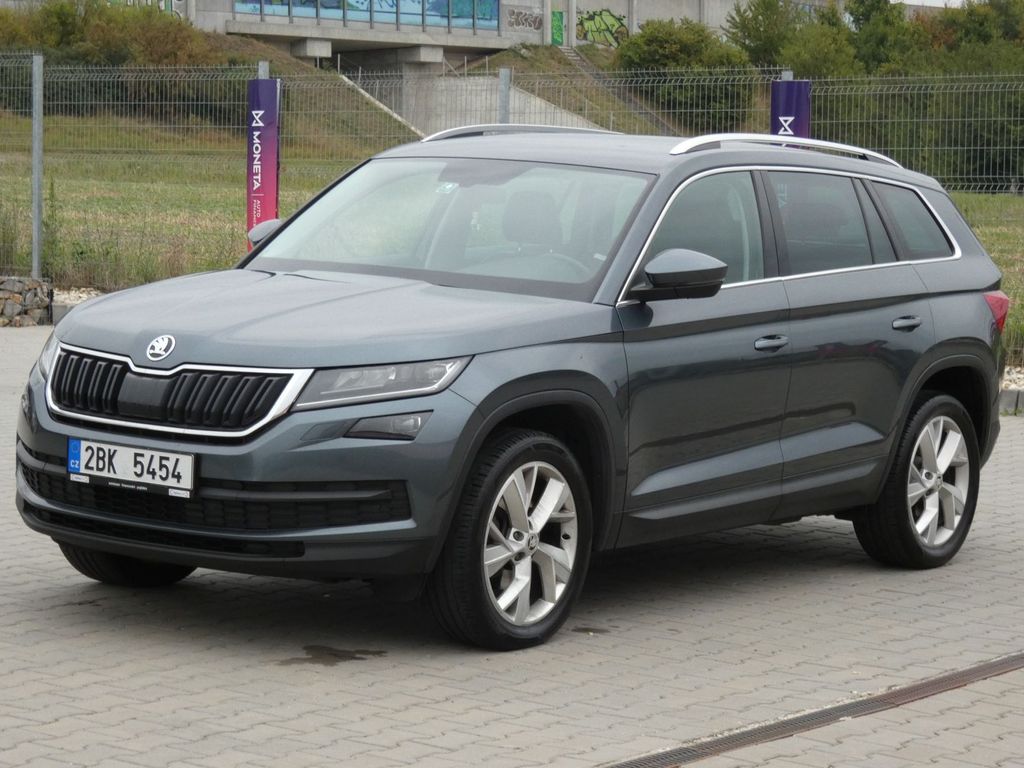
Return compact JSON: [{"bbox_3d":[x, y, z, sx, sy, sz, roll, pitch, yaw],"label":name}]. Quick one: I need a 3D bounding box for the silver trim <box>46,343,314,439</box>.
[{"bbox_3d":[-1.082,0.017,8.412,1.060,0.215,0.205,6,6,35],"label":"silver trim"}]

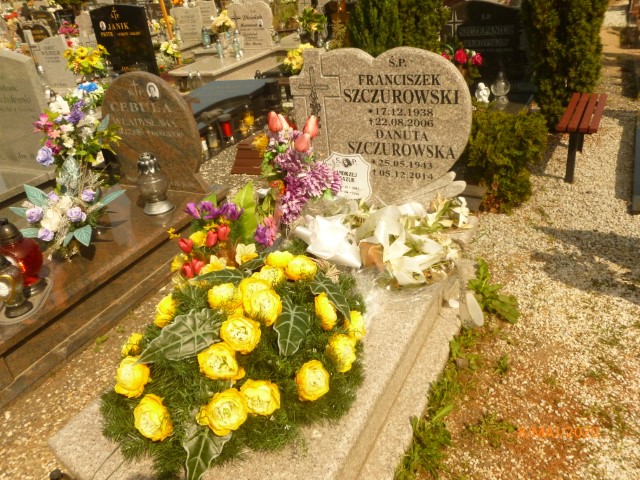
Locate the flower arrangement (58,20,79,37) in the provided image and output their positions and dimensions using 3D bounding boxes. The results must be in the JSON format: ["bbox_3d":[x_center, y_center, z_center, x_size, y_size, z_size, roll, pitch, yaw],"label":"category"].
[{"bbox_3d":[-4.469,-3.759,9.200,0.330,0.270,0.290,9,33,28],"label":"flower arrangement"}]

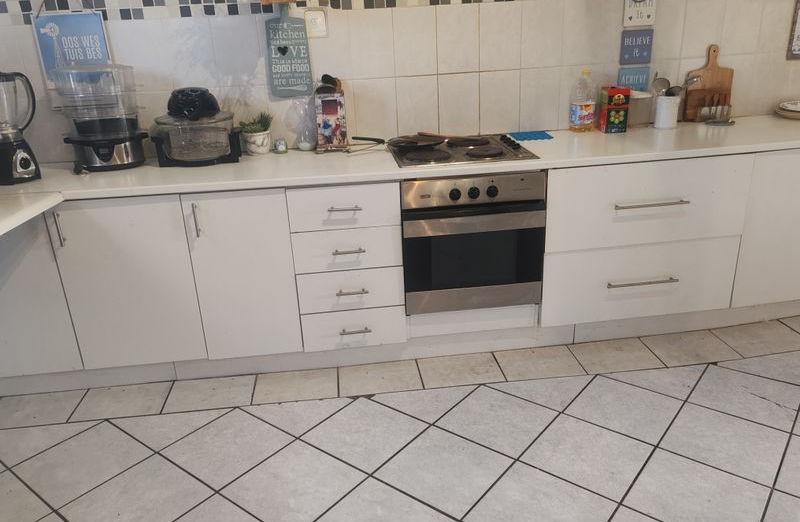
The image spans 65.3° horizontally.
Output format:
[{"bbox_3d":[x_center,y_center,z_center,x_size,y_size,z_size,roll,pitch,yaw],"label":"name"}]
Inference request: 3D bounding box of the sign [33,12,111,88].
[{"bbox_3d":[-1.436,-0.929,2.753,0.300,0.306,0.017,-4,20,-5],"label":"sign"}]

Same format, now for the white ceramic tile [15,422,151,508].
[{"bbox_3d":[-1.142,0.727,2.258,0.353,0.010,0.353,13,25,37],"label":"white ceramic tile"}]

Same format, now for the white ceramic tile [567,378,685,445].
[{"bbox_3d":[0.873,0.574,2.429,0.353,0.010,0.353,13,25,37],"label":"white ceramic tile"}]

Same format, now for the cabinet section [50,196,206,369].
[{"bbox_3d":[-1.116,0.010,2.767,0.511,0.721,0.550,-5,21,-5],"label":"cabinet section"}]

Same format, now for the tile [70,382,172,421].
[{"bbox_3d":[-1.145,0.585,2.589,0.359,0.010,0.255,-5,20,-5],"label":"tile"}]

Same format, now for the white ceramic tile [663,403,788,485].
[{"bbox_3d":[1.152,0.640,2.214,0.350,0.012,0.350,13,25,37],"label":"white ceramic tile"}]

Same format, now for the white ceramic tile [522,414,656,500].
[{"bbox_3d":[0.655,0.676,2.176,0.353,0.010,0.353,13,25,37],"label":"white ceramic tile"}]

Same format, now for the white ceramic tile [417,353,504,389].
[{"bbox_3d":[0.265,0.483,2.733,0.350,0.012,0.261,-4,20,-5],"label":"white ceramic tile"}]

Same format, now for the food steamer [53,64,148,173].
[{"bbox_3d":[-1.266,-0.603,2.651,0.340,0.405,0.275,-8,21,-14],"label":"food steamer"}]

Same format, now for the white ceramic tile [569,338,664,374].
[{"bbox_3d":[0.967,0.431,2.799,0.350,0.012,0.261,-4,20,-5],"label":"white ceramic tile"}]

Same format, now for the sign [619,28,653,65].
[{"bbox_3d":[1.140,-1.027,3.003,0.153,0.154,0.012,-5,20,-5],"label":"sign"}]

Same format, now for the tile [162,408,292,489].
[{"bbox_3d":[-0.626,0.679,2.281,0.350,0.010,0.350,12,25,36],"label":"tile"}]

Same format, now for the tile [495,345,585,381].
[{"bbox_3d":[0.605,0.450,2.726,0.347,0.010,0.261,-4,20,-5],"label":"tile"}]

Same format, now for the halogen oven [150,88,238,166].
[{"bbox_3d":[-0.880,-0.592,2.715,0.385,0.306,0.335,-6,20,-10],"label":"halogen oven"}]

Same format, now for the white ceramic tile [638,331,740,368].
[{"bbox_3d":[1.303,0.396,2.805,0.350,0.010,0.263,-5,20,-5],"label":"white ceramic tile"}]

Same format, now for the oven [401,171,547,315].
[{"bbox_3d":[0.285,-0.151,2.876,0.597,0.595,0.550,-4,20,-5],"label":"oven"}]

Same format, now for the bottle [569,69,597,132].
[{"bbox_3d":[0.873,-0.769,2.988,0.112,0.294,0.112,-1,20,4],"label":"bottle"}]

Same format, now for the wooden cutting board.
[{"bbox_3d":[1.531,-0.886,3.088,0.227,0.349,0.018,-4,13,-5],"label":"wooden cutting board"}]

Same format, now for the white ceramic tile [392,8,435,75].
[{"bbox_3d":[0.072,-1.011,2.886,0.200,0.300,0.010,-5,20,-5],"label":"white ceramic tile"}]

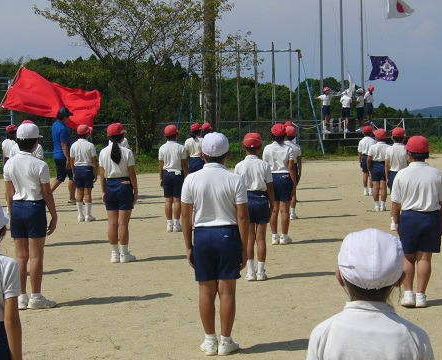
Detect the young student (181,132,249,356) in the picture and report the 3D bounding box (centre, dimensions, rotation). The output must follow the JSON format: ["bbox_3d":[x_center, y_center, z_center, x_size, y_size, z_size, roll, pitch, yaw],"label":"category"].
[{"bbox_3d":[-0.032,0.414,7.106,0.440,1.430,0.290,-1,3,7],"label":"young student"}]

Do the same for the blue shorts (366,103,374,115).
[{"bbox_3d":[4.615,-2.201,34.000,0.270,0.340,0.220,-3,4,-35],"label":"blue shorts"}]

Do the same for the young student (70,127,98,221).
[{"bbox_3d":[-2.017,-0.096,16.100,0.380,1.420,0.250,0,3,22],"label":"young student"}]

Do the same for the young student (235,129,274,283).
[{"bbox_3d":[0.314,0.248,10.255,0.380,1.380,0.280,-1,3,9],"label":"young student"}]

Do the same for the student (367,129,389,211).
[{"bbox_3d":[2.545,-0.162,17.700,0.340,1.330,0.250,-2,3,-15],"label":"student"}]

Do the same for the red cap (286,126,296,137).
[{"bbox_3d":[1.033,-0.708,16.100,0.175,0.150,0.240,0,3,12],"label":"red cap"}]

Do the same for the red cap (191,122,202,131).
[{"bbox_3d":[-0.421,-0.928,19.000,0.170,0.135,0.220,1,4,35],"label":"red cap"}]

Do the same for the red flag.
[{"bbox_3d":[-3.153,-1.525,20.500,1.750,0.850,0.400,15,3,0],"label":"red flag"}]

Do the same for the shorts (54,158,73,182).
[{"bbox_3d":[-2.818,-0.170,19.600,0.330,0.430,0.360,-2,3,-20],"label":"shorts"}]

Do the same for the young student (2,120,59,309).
[{"bbox_3d":[-1.487,0.285,8.550,0.380,1.450,0.270,0,3,25],"label":"young student"}]

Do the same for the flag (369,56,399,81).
[{"bbox_3d":[5.059,-3.461,34.000,0.950,0.800,0.220,-1,3,0],"label":"flag"}]

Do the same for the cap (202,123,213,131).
[{"bbox_3d":[-0.251,-0.985,20.400,0.180,0.140,0.240,1,4,28],"label":"cap"}]

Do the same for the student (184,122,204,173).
[{"bbox_3d":[-0.375,-0.200,17.742,0.390,1.428,0.270,-1,3,9],"label":"student"}]

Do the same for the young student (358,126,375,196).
[{"bbox_3d":[2.826,-0.358,21.200,0.350,1.350,0.250,-2,3,-18],"label":"young student"}]

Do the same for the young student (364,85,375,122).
[{"bbox_3d":[4.677,-2.268,34.500,0.380,1.430,0.280,-2,3,-25],"label":"young student"}]

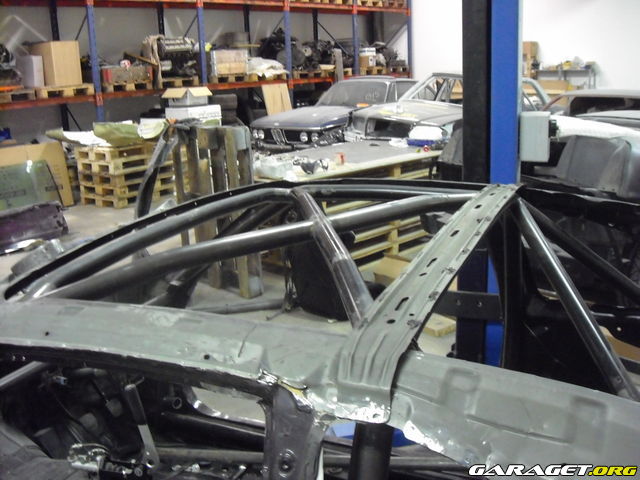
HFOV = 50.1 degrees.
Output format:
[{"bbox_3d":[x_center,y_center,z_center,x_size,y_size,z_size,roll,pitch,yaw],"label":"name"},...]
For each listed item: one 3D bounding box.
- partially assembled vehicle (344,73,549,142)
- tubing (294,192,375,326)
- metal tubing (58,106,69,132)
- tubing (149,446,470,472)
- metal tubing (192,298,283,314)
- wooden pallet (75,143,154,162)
[{"bbox_3d":[2.367,-1.945,10.890,1.630,1.360,4.250,11,20,41],"label":"partially assembled vehicle"},{"bbox_3d":[-0.009,-0.015,1.636,0.043,0.043,1.261,-4,14,-5],"label":"tubing"},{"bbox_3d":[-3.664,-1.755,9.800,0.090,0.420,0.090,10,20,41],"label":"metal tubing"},{"bbox_3d":[-0.049,0.763,2.396,1.144,0.038,0.038,-1,15,7],"label":"tubing"},{"bbox_3d":[-0.596,0.480,4.762,0.684,0.057,0.057,-4,15,-4],"label":"metal tubing"},{"bbox_3d":[-2.540,-1.213,9.150,0.800,0.144,1.200,9,19,37],"label":"wooden pallet"}]

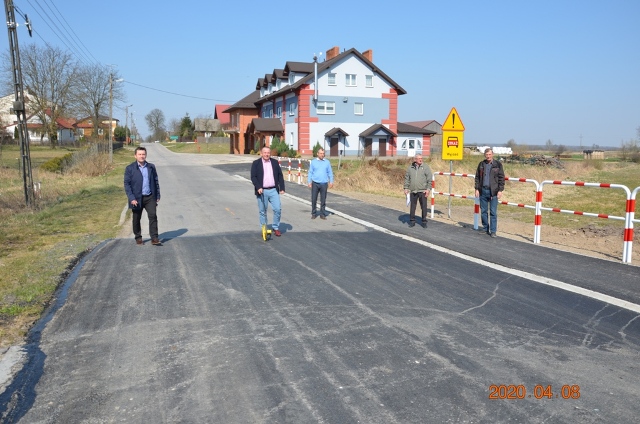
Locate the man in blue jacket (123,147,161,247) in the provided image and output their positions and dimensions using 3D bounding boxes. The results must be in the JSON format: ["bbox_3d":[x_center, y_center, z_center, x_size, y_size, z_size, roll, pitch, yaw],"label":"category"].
[{"bbox_3d":[-3.215,-0.283,8.691,0.640,1.770,0.460,-3,8,-21],"label":"man in blue jacket"}]

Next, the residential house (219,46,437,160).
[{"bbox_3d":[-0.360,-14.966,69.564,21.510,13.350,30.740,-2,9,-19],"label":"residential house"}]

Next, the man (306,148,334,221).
[{"bbox_3d":[0.013,-0.714,12.000,0.540,1.750,0.340,0,8,-6],"label":"man"}]

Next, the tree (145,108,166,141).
[{"bbox_3d":[-72.938,-38.601,215.000,9.500,15.500,9.500,-2,9,-19],"label":"tree"}]

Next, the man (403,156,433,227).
[{"bbox_3d":[2.234,-0.468,10.862,0.640,1.670,0.420,2,8,12],"label":"man"}]

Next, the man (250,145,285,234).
[{"bbox_3d":[-1.037,-0.398,9.515,0.660,1.770,0.460,-1,8,-8],"label":"man"}]

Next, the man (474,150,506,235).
[{"bbox_3d":[3.475,-0.410,9.820,0.560,1.760,0.380,5,9,25],"label":"man"}]

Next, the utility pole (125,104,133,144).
[{"bbox_3d":[-40.611,-18.293,101.317,1.400,8.500,0.300,-2,8,-18],"label":"utility pole"}]

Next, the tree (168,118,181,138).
[{"bbox_3d":[-46.956,-26.775,154.583,4.000,7.000,4.000,0,8,0],"label":"tree"}]

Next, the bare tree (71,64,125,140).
[{"bbox_3d":[-36.311,-17.721,78.171,8.400,12.300,8.200,0,8,0],"label":"bare tree"}]

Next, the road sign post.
[{"bbox_3d":[3.369,-1.219,12.160,0.710,2.800,0.100,-2,8,-18],"label":"road sign post"}]

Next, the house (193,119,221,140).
[{"bbox_3d":[-29.710,-20.945,124.631,7.200,6.300,6.800,-2,9,-19],"label":"house"}]

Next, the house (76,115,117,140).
[{"bbox_3d":[-46.816,-17.256,100.743,8.600,6.400,9.500,-2,9,-19],"label":"house"}]

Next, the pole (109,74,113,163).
[{"bbox_3d":[-20.496,-9.140,46.930,0.320,8.600,0.300,-2,8,-18],"label":"pole"}]

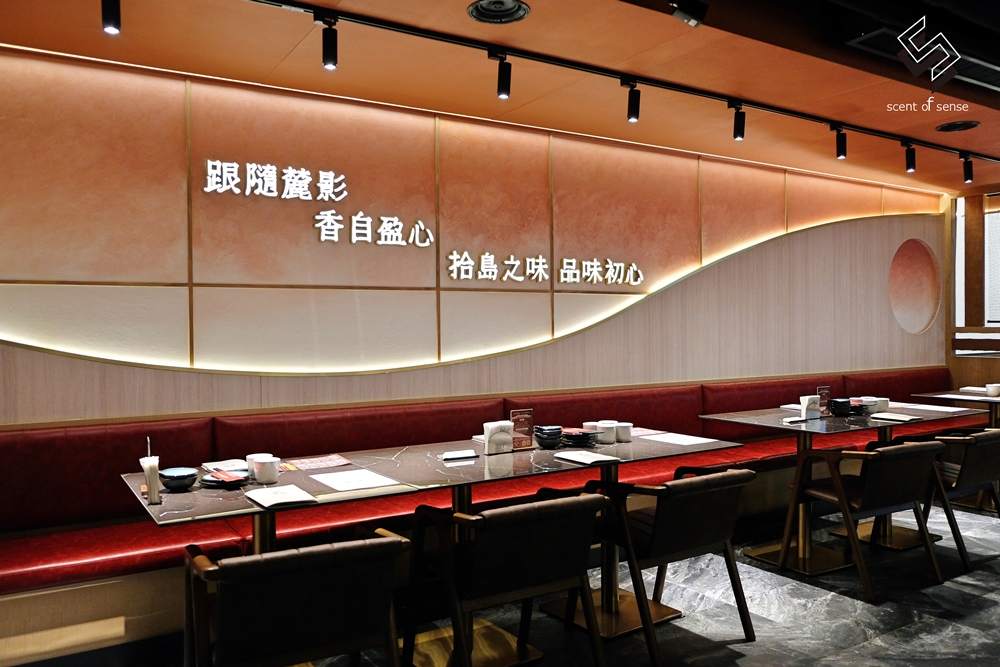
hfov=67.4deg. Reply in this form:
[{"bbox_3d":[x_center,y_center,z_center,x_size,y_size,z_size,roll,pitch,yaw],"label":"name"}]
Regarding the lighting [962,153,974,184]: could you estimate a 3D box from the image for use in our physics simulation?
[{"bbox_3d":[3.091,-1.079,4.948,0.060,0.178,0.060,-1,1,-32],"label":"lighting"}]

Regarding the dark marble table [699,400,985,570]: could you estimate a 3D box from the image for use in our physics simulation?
[{"bbox_3d":[1.950,0.830,4.236,1.494,0.750,0.828,-1,0,-32],"label":"dark marble table"}]

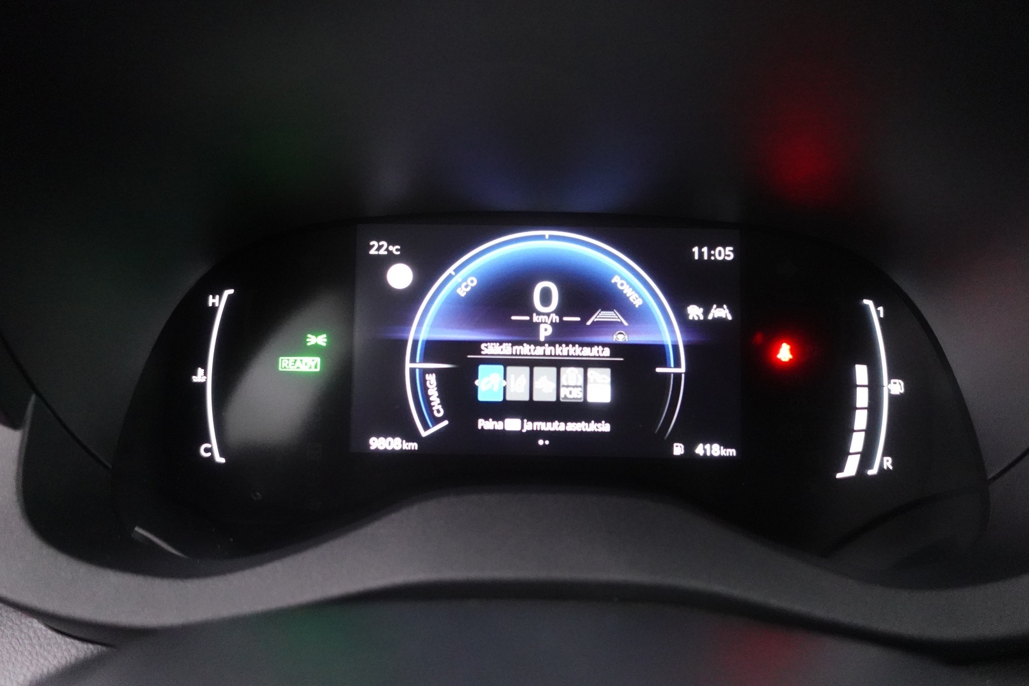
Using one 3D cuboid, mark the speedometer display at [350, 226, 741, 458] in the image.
[{"bbox_3d":[0.013,-0.001,0.276,0.153,0.091,0.014,1,-5,1],"label":"speedometer display"}]

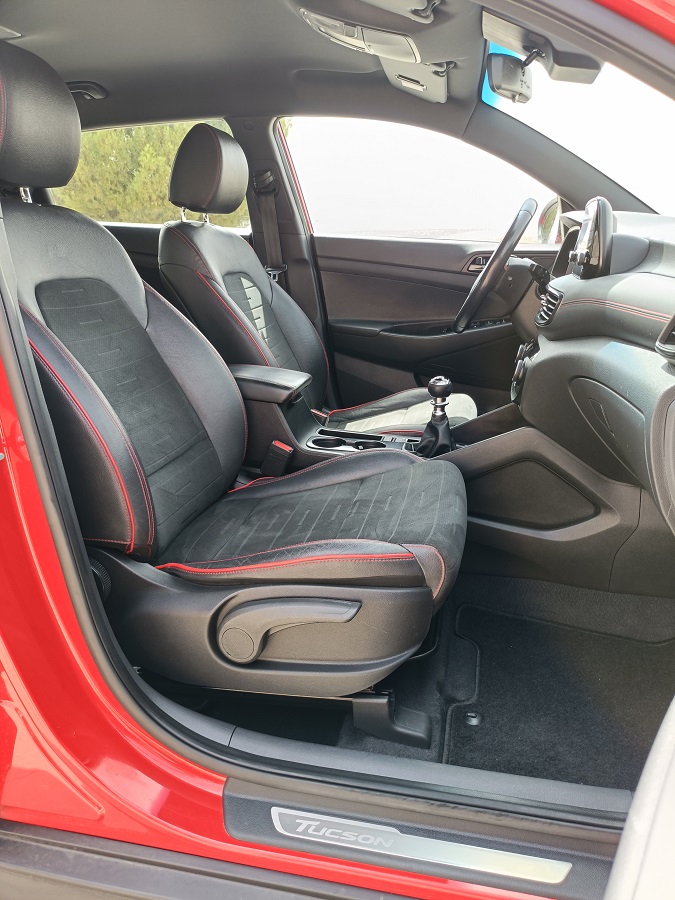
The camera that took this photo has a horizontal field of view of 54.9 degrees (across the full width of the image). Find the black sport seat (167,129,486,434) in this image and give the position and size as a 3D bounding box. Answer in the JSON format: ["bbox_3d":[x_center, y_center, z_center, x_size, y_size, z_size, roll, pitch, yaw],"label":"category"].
[{"bbox_3d":[-0.014,-0.364,1.726,0.805,0.915,0.540,4,18,10],"label":"black sport seat"}]

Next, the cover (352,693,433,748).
[{"bbox_3d":[0.079,0.384,0.942,0.120,0.073,0.060,4,18,10],"label":"cover"}]

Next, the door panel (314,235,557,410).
[{"bbox_3d":[0.364,-0.345,2.027,0.890,0.610,0.120,4,18,10],"label":"door panel"}]

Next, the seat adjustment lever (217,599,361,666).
[{"bbox_3d":[-0.065,0.237,0.840,0.190,0.104,0.040,4,18,10],"label":"seat adjustment lever"}]

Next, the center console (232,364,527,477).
[{"bbox_3d":[-0.005,0.012,1.441,0.790,0.390,0.250,4,18,10],"label":"center console"}]

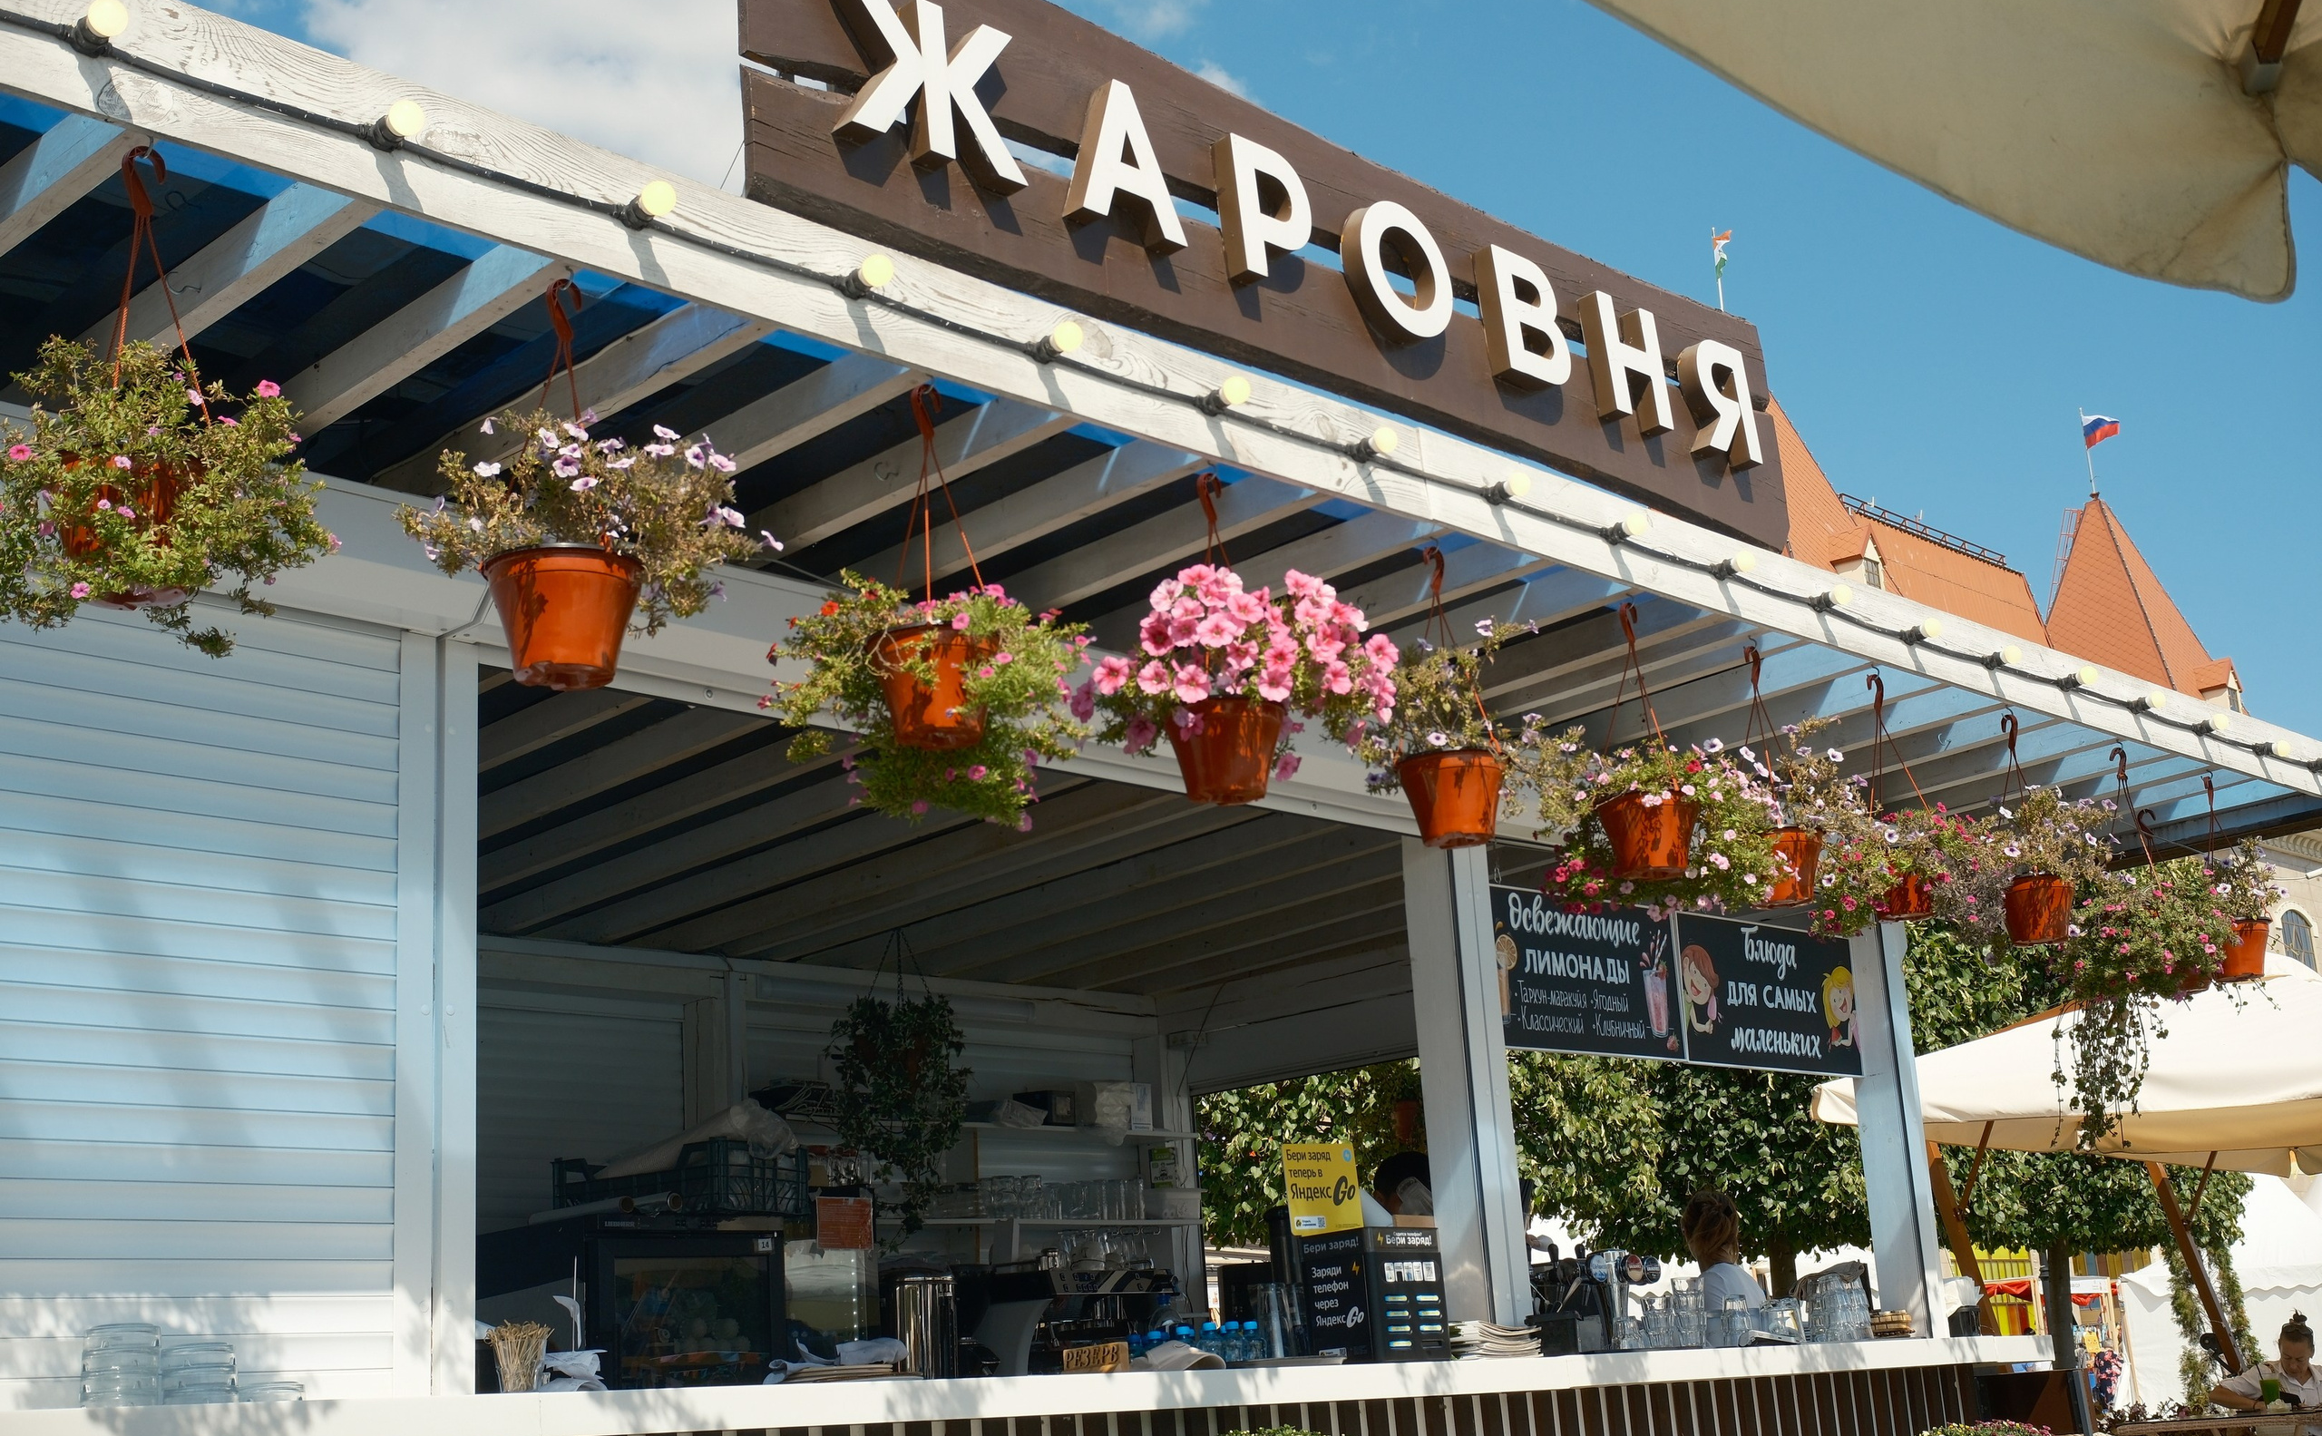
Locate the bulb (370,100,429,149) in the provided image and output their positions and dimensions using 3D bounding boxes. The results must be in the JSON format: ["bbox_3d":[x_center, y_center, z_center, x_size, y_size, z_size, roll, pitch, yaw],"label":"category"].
[{"bbox_3d":[-1.000,-0.776,3.475,0.047,0.047,0.082,12,-43,-44],"label":"bulb"}]

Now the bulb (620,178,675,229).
[{"bbox_3d":[-0.715,-0.717,3.698,0.050,0.050,0.088,12,-27,-44],"label":"bulb"}]

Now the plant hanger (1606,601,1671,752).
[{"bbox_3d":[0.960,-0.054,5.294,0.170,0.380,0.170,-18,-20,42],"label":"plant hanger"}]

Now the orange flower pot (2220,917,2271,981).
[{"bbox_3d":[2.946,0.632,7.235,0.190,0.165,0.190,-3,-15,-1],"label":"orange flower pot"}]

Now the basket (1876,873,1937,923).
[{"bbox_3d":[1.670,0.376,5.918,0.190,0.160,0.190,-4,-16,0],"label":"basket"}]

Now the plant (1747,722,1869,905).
[{"bbox_3d":[1.384,0.210,5.724,0.300,0.410,0.290,-4,-16,0],"label":"plant"}]

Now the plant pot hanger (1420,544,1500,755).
[{"bbox_3d":[0.520,-0.129,4.928,0.180,0.409,0.170,-5,-15,6],"label":"plant pot hanger"}]

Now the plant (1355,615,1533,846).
[{"bbox_3d":[0.524,0.022,4.881,0.328,0.439,0.310,-5,-15,6],"label":"plant"}]

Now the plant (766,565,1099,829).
[{"bbox_3d":[-0.348,-0.026,3.975,0.480,0.387,0.430,-2,-15,-5],"label":"plant"}]

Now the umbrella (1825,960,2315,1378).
[{"bbox_3d":[4.805,2.377,11.382,2.950,2.800,3.150,12,-22,-44],"label":"umbrella"}]

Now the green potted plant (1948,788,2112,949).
[{"bbox_3d":[2.087,0.359,6.346,0.410,0.380,0.370,-4,-16,0],"label":"green potted plant"}]

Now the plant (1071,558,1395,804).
[{"bbox_3d":[0.129,-0.055,4.439,0.520,0.400,0.480,-4,-16,0],"label":"plant"}]

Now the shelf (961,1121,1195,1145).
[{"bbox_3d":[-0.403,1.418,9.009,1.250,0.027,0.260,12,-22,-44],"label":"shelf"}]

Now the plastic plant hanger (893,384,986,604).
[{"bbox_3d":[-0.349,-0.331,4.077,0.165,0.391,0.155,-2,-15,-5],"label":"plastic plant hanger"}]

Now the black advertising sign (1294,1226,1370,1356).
[{"bbox_3d":[0.365,1.210,5.497,0.025,0.260,0.210,7,-18,-34],"label":"black advertising sign"}]

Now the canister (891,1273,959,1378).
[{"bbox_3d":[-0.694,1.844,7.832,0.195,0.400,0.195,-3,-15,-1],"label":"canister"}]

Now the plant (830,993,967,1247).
[{"bbox_3d":[-0.815,1.246,8.280,0.437,0.788,0.400,-2,-15,-6],"label":"plant"}]

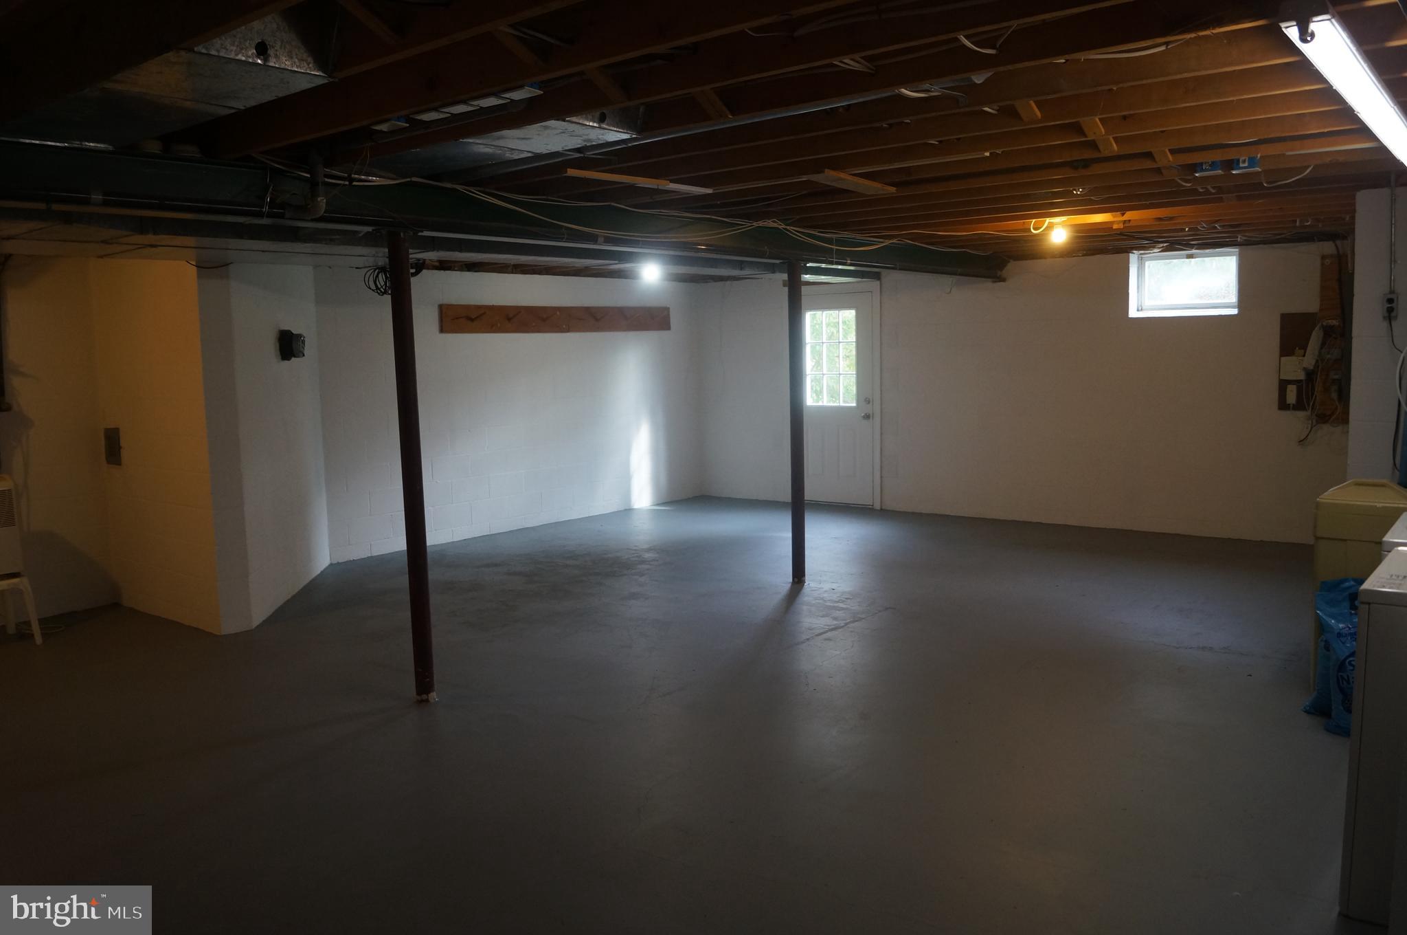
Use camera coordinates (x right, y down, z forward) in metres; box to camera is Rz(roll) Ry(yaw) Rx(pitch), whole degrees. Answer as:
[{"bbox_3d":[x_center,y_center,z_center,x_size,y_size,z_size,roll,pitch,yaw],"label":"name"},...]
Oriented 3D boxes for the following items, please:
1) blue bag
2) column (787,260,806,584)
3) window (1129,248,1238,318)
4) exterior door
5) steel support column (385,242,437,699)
[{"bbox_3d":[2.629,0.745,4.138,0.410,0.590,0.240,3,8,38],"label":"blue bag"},{"bbox_3d":[0.611,-0.281,6.972,0.092,2.120,0.092,-1,6,0],"label":"column"},{"bbox_3d":[3.820,-1.452,8.362,0.810,0.520,0.160,3,8,38],"label":"window"},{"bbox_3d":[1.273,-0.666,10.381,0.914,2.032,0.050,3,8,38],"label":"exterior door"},{"bbox_3d":[-1.300,0.010,4.731,0.095,2.110,0.095,3,8,38],"label":"steel support column"}]

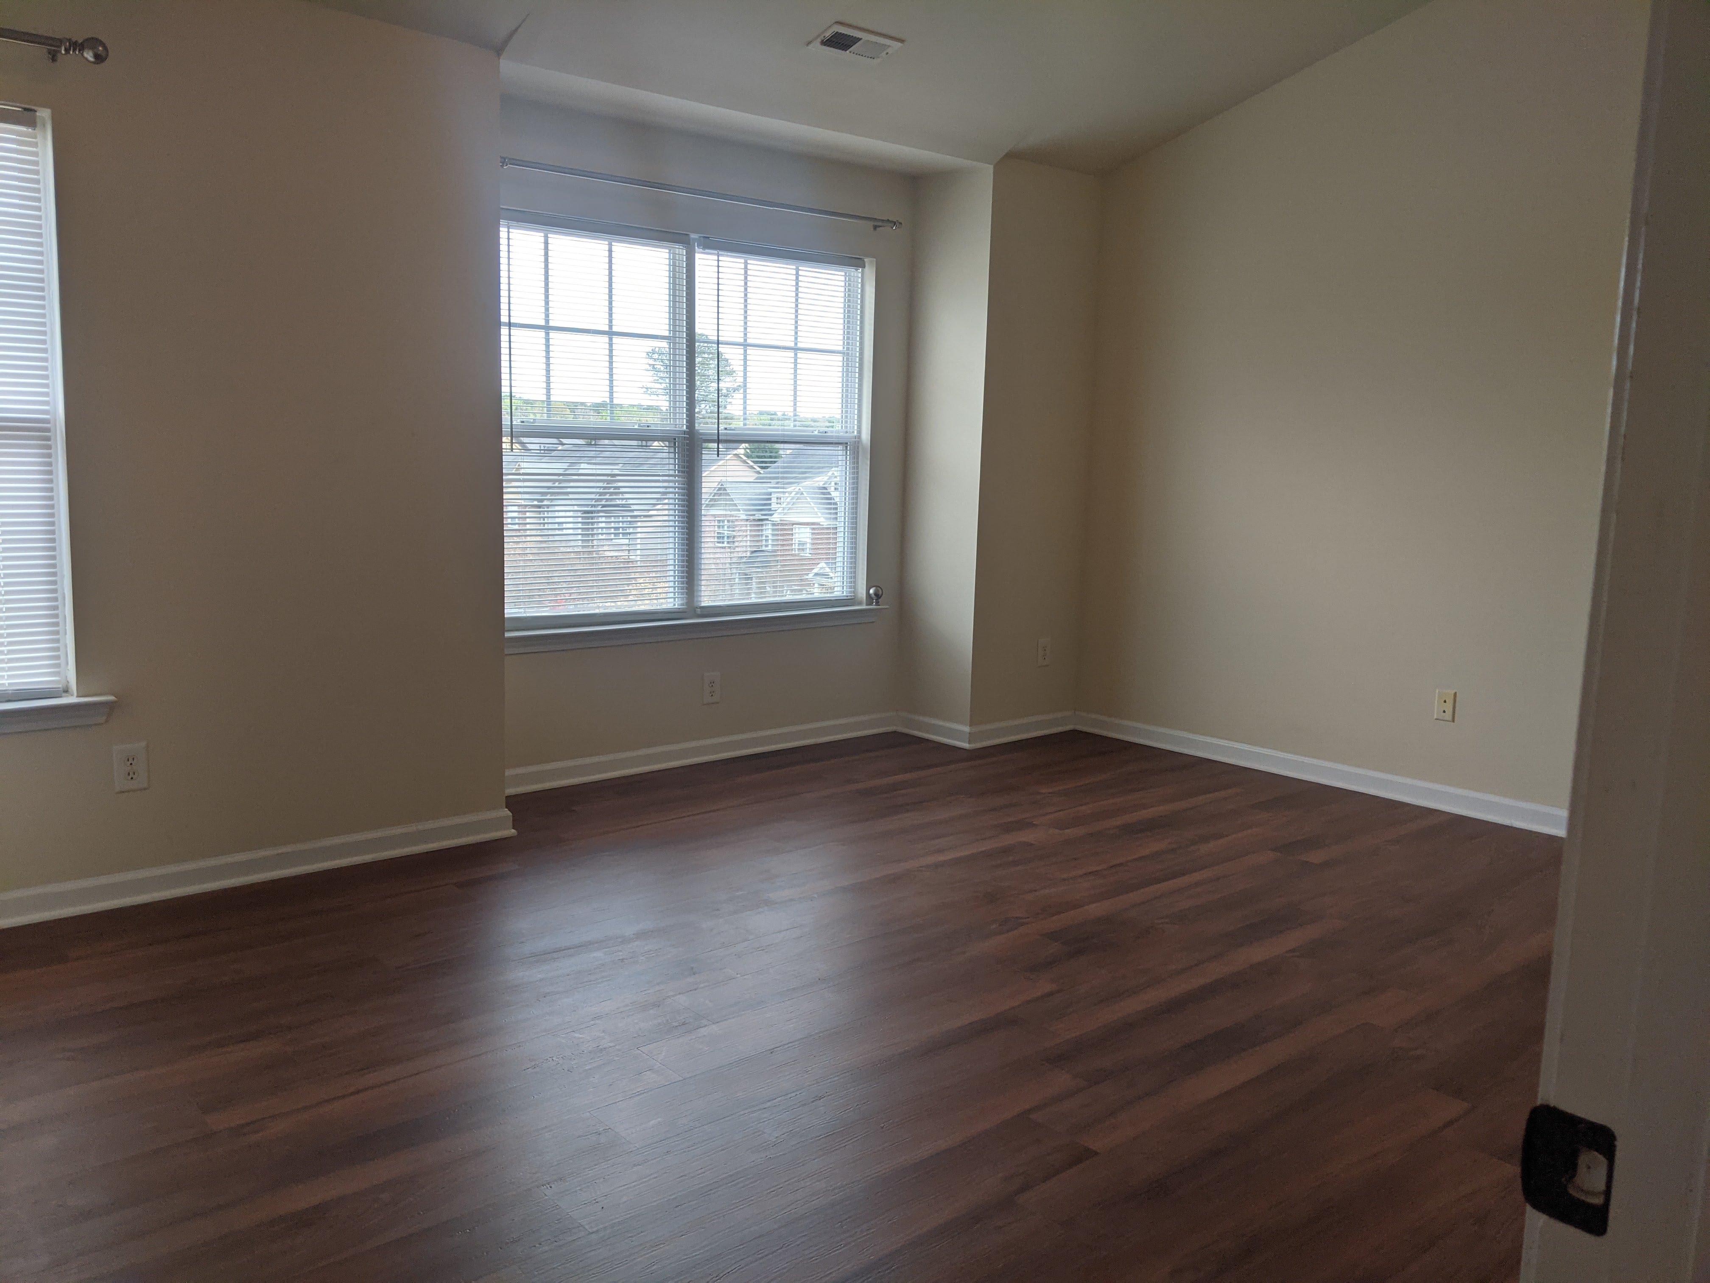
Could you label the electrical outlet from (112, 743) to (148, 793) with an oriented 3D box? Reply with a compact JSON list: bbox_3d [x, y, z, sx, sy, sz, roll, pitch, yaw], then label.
[{"bbox_3d":[-1.938,0.338,3.577,0.080,0.127,0.012,-5,10,-40],"label":"electrical outlet"}]

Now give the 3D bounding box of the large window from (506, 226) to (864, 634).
[{"bbox_3d":[-0.626,-0.833,5.261,1.770,1.475,0.110,-5,10,-40],"label":"large window"}]

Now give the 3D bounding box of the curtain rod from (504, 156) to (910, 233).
[{"bbox_3d":[-0.550,-1.681,5.062,1.900,0.050,0.110,-5,10,-40],"label":"curtain rod"}]

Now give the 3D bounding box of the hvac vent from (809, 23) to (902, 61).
[{"bbox_3d":[0.008,-1.903,4.245,0.290,0.025,0.152,-5,-5,-40],"label":"hvac vent"}]

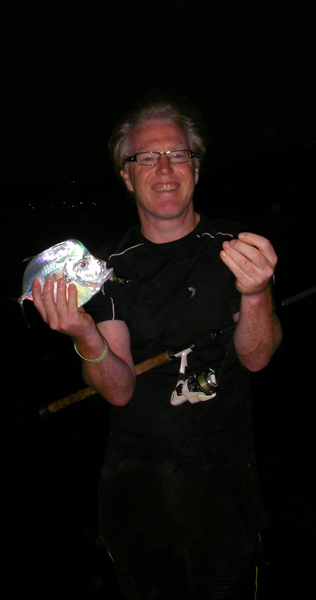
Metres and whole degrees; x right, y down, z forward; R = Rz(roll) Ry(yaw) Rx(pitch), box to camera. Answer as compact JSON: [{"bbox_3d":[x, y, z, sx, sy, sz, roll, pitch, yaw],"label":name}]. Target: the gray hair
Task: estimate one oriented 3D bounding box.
[{"bbox_3d":[0.002,-0.366,1.480,0.210,0.200,0.205,-4,3,-7],"label":"gray hair"}]

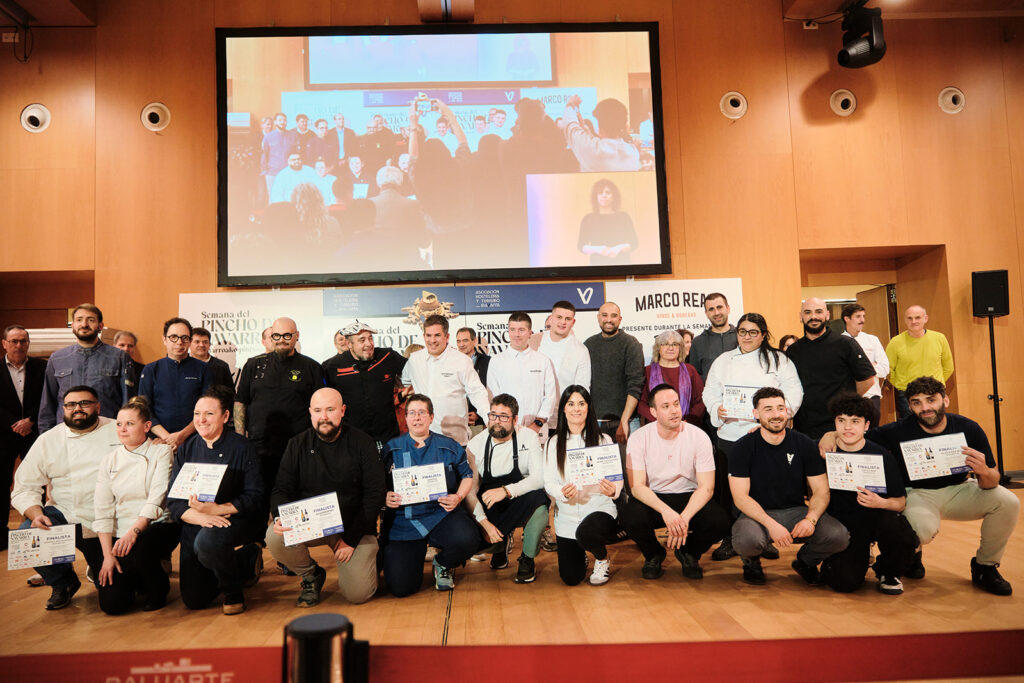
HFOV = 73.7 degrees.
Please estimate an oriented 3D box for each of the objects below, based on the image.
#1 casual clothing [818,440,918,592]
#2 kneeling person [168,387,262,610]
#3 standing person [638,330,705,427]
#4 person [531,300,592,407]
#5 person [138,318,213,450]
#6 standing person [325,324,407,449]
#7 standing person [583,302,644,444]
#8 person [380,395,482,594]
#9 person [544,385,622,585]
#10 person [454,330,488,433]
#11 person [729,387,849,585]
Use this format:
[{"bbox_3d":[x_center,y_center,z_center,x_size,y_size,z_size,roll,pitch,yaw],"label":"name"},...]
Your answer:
[{"bbox_3d":[2.003,0.938,3.880,0.520,0.800,0.620,-3,-4,14],"label":"casual clothing"},{"bbox_3d":[-1.711,0.876,3.980,0.540,1.220,0.740,-2,-4,-7],"label":"kneeling person"},{"bbox_3d":[1.175,0.683,4.945,0.500,1.520,0.320,-2,-4,9],"label":"standing person"},{"bbox_3d":[0.379,0.580,4.773,0.530,1.760,0.330,-3,-4,16],"label":"person"},{"bbox_3d":[-2.148,0.706,4.374,0.520,1.700,0.350,0,-4,-25],"label":"person"},{"bbox_3d":[-0.987,0.694,4.576,0.580,1.666,0.370,-1,-4,-13],"label":"standing person"},{"bbox_3d":[0.724,0.604,4.794,0.500,1.752,0.340,-3,-4,12],"label":"standing person"},{"bbox_3d":[-0.489,0.887,4.155,0.580,1.130,0.750,-2,-4,-3],"label":"person"},{"bbox_3d":[0.440,0.844,4.205,0.480,1.160,0.700,-2,-4,7],"label":"person"},{"bbox_3d":[-0.334,0.713,5.818,0.500,1.670,0.320,-3,-4,13],"label":"person"},{"bbox_3d":[1.621,0.815,4.060,0.640,1.100,0.740,-3,-4,9],"label":"person"}]

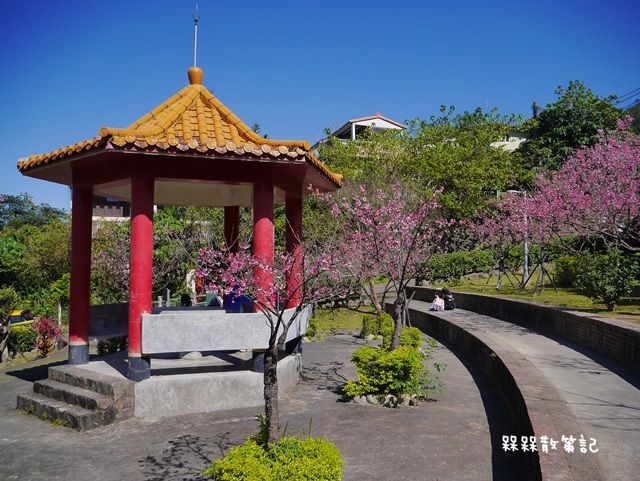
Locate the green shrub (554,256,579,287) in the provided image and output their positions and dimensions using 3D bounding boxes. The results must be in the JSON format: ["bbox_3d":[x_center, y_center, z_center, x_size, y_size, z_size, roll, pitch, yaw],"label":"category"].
[{"bbox_3d":[10.080,1.248,20.857,1.150,1.220,1.100,0,-3,0],"label":"green shrub"}]

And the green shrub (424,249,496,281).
[{"bbox_3d":[6.788,1.199,24.851,3.300,1.650,1.600,0,-3,0],"label":"green shrub"}]

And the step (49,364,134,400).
[{"bbox_3d":[-3.453,2.091,7.748,1.930,0.180,0.330,-3,-4,41],"label":"step"}]

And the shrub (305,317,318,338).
[{"bbox_3d":[-0.374,2.535,14.884,0.800,0.660,0.750,0,-3,0],"label":"shrub"}]

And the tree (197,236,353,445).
[{"bbox_3d":[-0.415,1.078,4.698,1.400,2.100,1.350,0,-3,0],"label":"tree"}]

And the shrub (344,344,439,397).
[{"bbox_3d":[1.155,2.075,8.349,1.380,0.780,1.250,0,-3,0],"label":"shrub"}]

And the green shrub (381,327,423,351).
[{"bbox_3d":[1.909,2.332,11.991,0.970,0.660,0.900,0,-3,0],"label":"green shrub"}]

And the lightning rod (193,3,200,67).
[{"bbox_3d":[-2.231,-3.721,9.359,0.130,1.190,0.130,0,-3,0],"label":"lightning rod"}]

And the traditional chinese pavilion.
[{"bbox_3d":[-2.204,-0.501,9.183,5.400,5.250,4.800,-3,-4,41],"label":"traditional chinese pavilion"}]

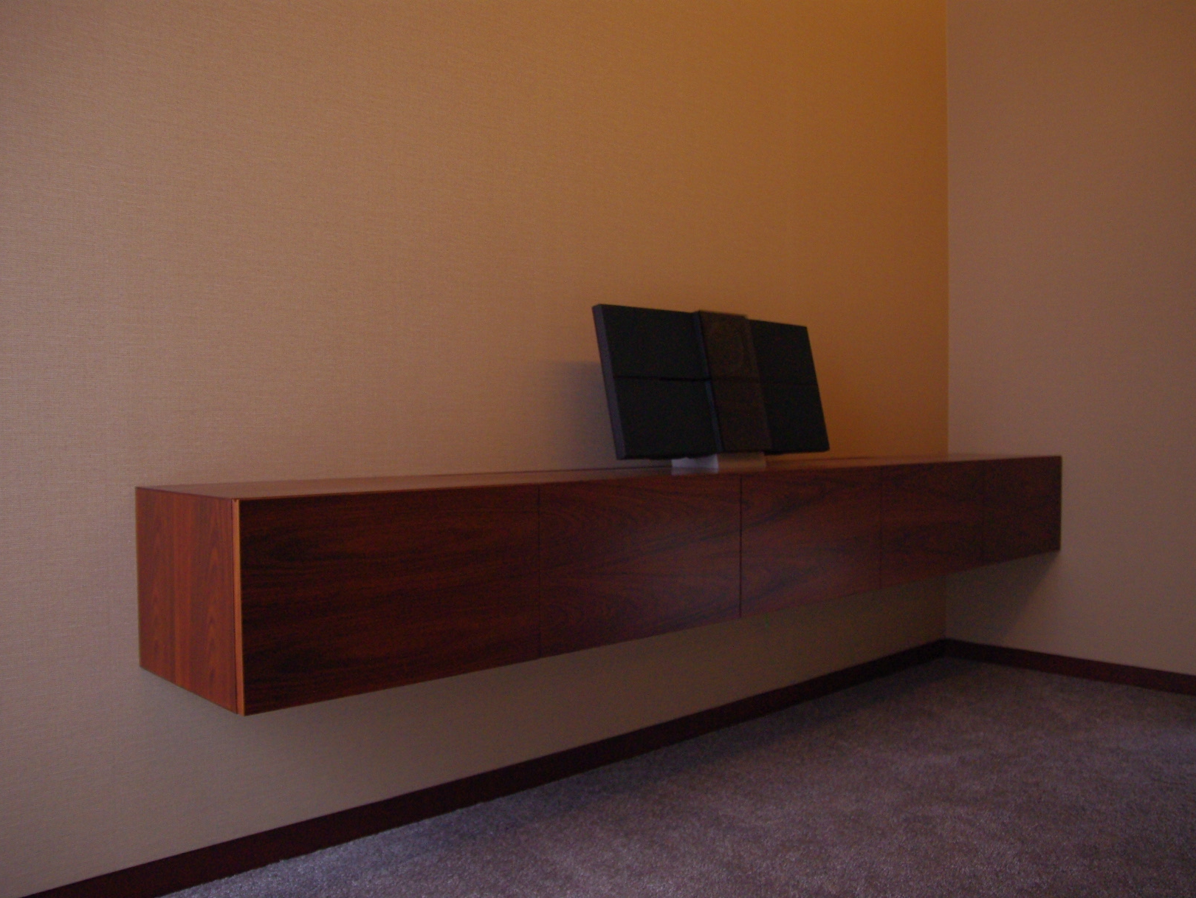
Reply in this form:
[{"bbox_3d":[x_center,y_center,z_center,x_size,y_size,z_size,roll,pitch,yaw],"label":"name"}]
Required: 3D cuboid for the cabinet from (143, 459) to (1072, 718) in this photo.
[{"bbox_3d":[0.413,0.217,2.760,3.060,0.335,0.442,-1,2,-43],"label":"cabinet"}]

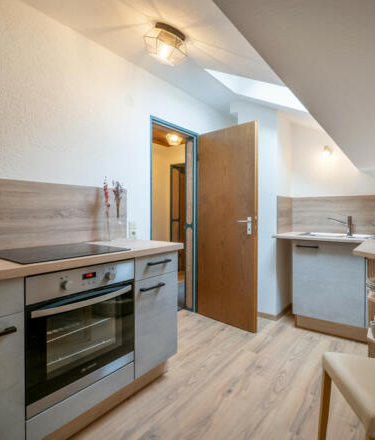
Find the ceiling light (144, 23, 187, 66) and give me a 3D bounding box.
[{"bbox_3d":[-0.118,-1.018,1.597,0.270,0.155,0.270,29,19,37],"label":"ceiling light"}]

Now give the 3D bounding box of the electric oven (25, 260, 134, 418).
[{"bbox_3d":[-0.699,0.540,1.530,0.550,0.600,0.598,0,1,37],"label":"electric oven"}]

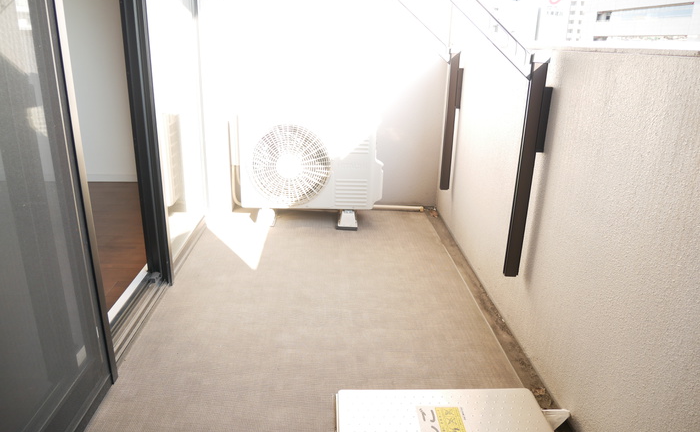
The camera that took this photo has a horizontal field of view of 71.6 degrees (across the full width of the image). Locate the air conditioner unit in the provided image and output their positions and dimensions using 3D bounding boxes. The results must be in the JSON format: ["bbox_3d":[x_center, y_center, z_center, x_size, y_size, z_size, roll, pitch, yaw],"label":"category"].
[{"bbox_3d":[-0.227,-0.336,2.971,0.841,0.537,0.300,1,19,-3],"label":"air conditioner unit"}]

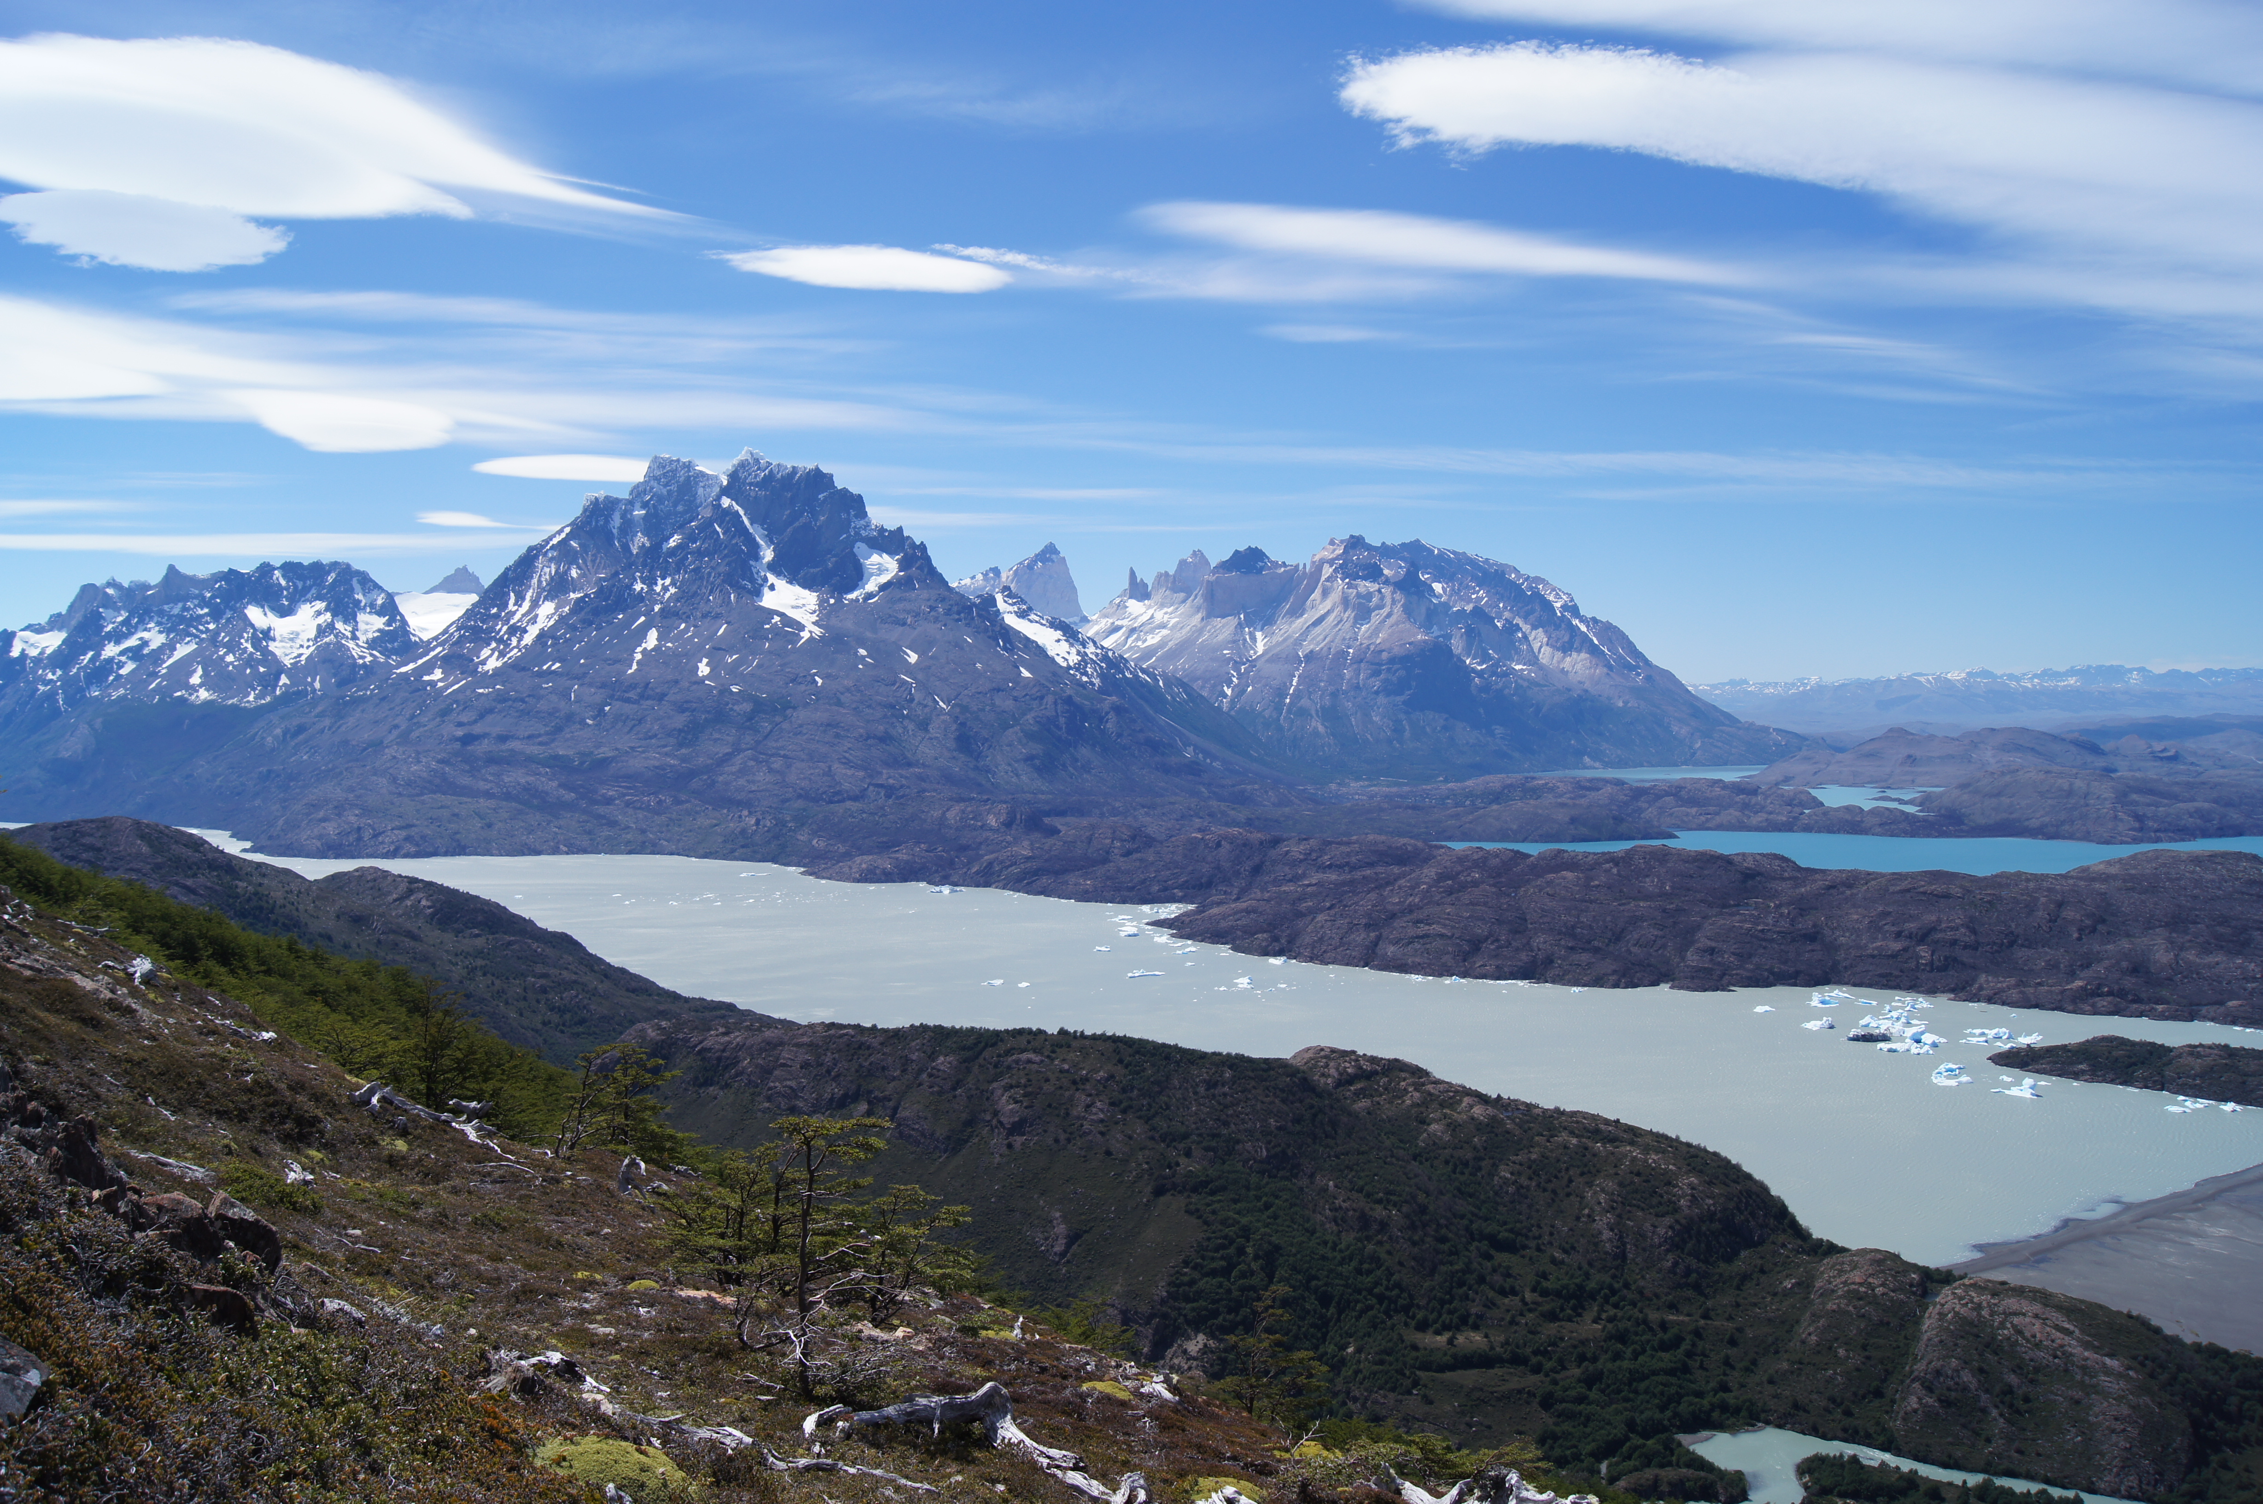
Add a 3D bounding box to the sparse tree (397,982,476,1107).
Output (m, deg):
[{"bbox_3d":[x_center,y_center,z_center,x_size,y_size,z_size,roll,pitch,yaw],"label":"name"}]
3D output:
[{"bbox_3d":[-16.390,6.943,40.000,1.900,3.000,1.800,0,2,0],"label":"sparse tree"}]

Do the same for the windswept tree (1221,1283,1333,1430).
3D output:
[{"bbox_3d":[2.322,9.641,27.000,1.750,2.300,1.600,0,2,0],"label":"windswept tree"}]

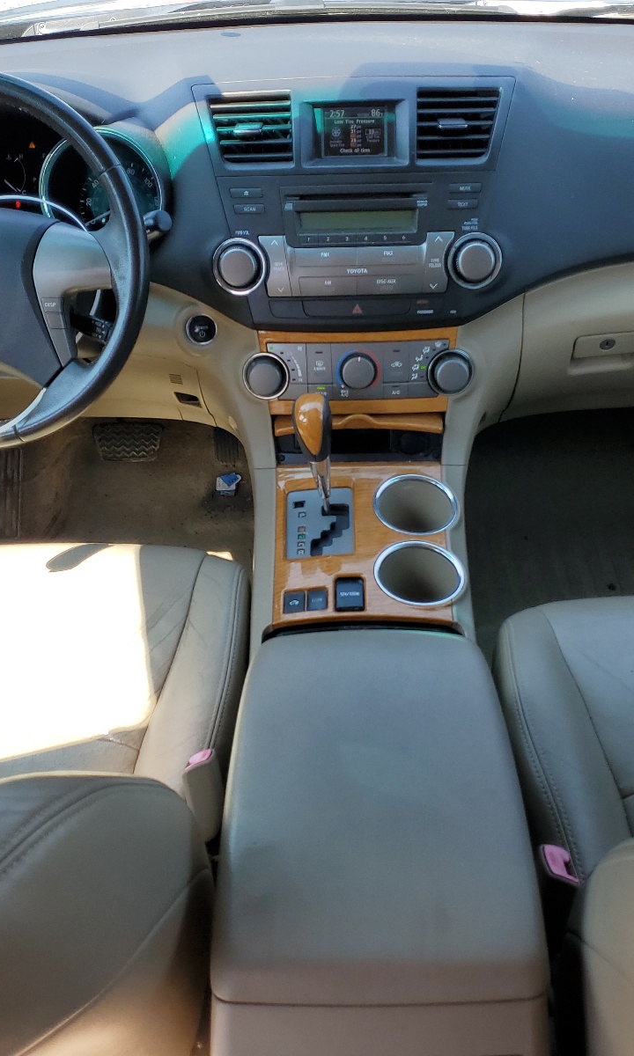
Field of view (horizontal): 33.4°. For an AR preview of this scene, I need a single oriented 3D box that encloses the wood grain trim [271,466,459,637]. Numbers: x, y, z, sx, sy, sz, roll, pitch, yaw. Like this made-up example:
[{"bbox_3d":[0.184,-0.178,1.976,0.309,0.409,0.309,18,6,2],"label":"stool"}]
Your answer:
[{"bbox_3d":[0.048,0.021,1.112,0.185,0.030,0.235,-1,47,1],"label":"wood grain trim"}]

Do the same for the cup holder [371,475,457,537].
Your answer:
[{"bbox_3d":[0.108,-0.001,1.163,0.092,0.070,0.092,-1,43,1],"label":"cup holder"}]

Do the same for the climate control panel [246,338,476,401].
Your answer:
[{"bbox_3d":[0.046,-0.180,1.205,0.258,0.078,0.045,-1,10,1],"label":"climate control panel"}]

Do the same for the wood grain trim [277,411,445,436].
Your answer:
[{"bbox_3d":[0.047,-0.118,1.200,0.192,0.030,0.030,-1,10,1],"label":"wood grain trim"}]

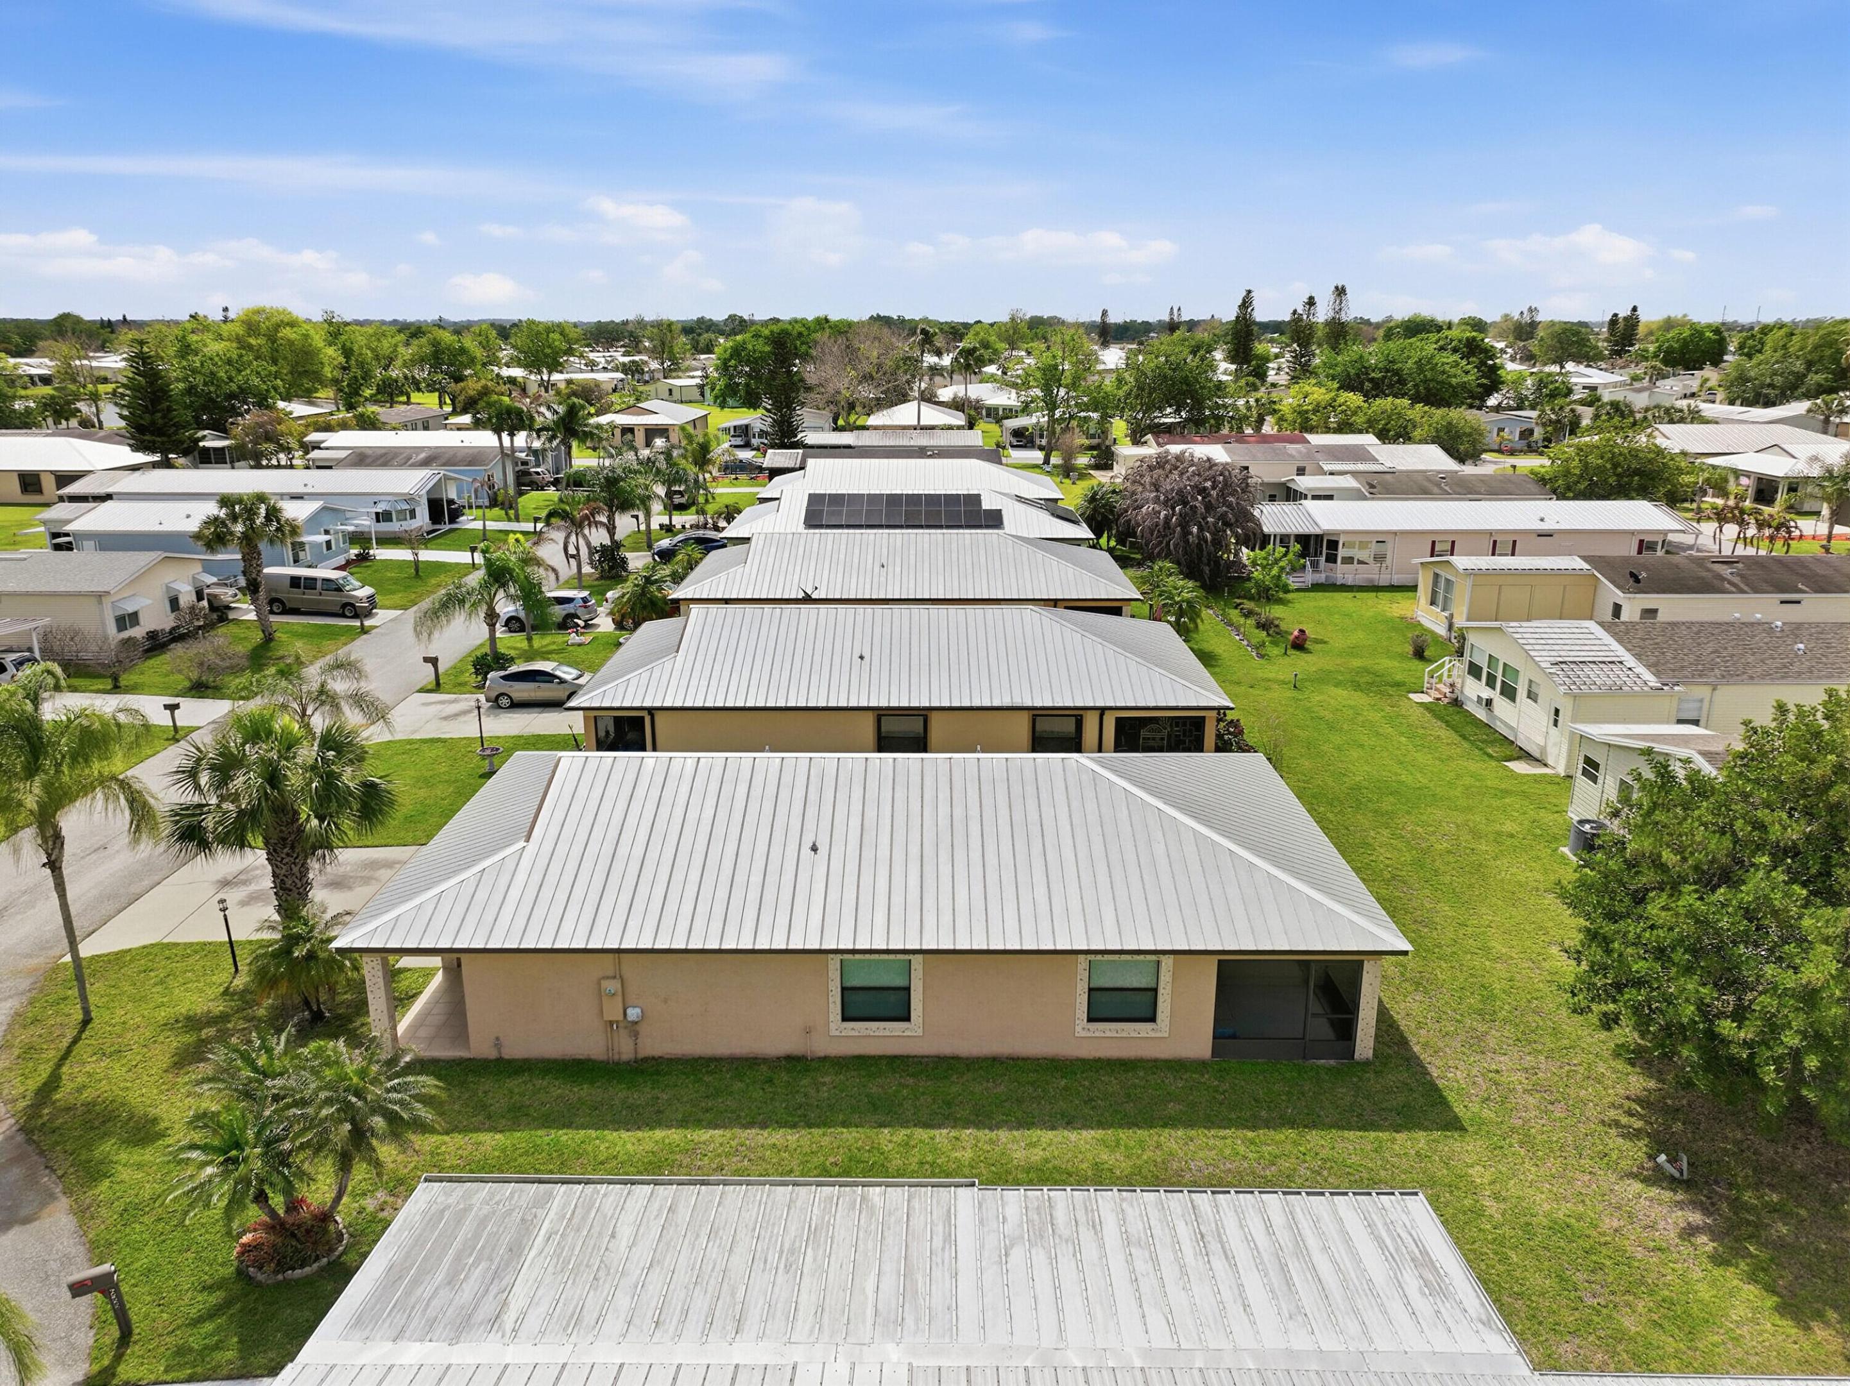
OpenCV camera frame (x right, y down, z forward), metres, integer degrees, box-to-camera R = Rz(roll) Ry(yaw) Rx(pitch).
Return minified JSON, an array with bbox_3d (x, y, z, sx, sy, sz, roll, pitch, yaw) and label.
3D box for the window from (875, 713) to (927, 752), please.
[{"bbox_3d":[-0.692,1.329,38.393,1.480,1.480,0.120,0,16,0],"label":"window"}]

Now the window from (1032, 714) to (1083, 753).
[{"bbox_3d":[4.106,1.410,39.594,1.580,1.551,0.120,0,16,0],"label":"window"}]

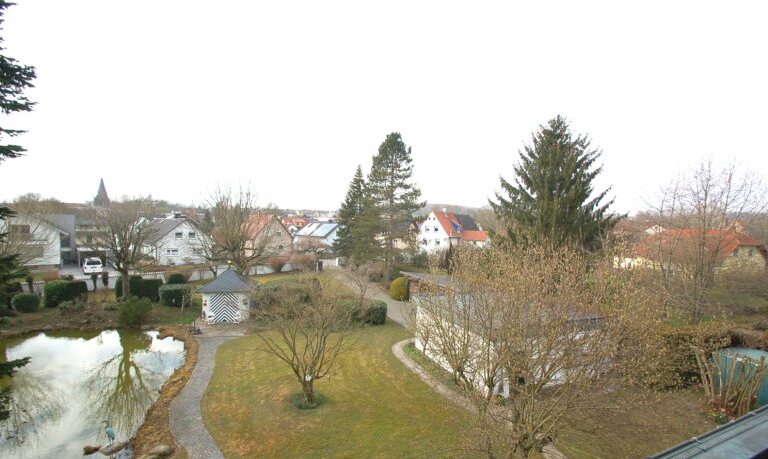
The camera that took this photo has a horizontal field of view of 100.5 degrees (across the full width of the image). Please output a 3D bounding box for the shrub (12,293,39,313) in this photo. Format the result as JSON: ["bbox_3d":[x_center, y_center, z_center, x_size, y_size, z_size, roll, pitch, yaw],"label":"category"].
[{"bbox_3d":[-29.418,5.950,26.386,1.450,1.400,1.500,3,4,45],"label":"shrub"}]

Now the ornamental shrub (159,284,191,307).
[{"bbox_3d":[-16.621,5.254,25.400,2.200,1.400,1.700,0,4,-24],"label":"ornamental shrub"}]

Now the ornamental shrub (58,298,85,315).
[{"bbox_3d":[-22.405,5.454,22.900,1.350,1.050,1.200,0,3,-18],"label":"ornamental shrub"}]

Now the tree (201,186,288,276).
[{"bbox_3d":[-15.068,0.417,34.500,8.700,10.100,8.500,1,3,0],"label":"tree"}]

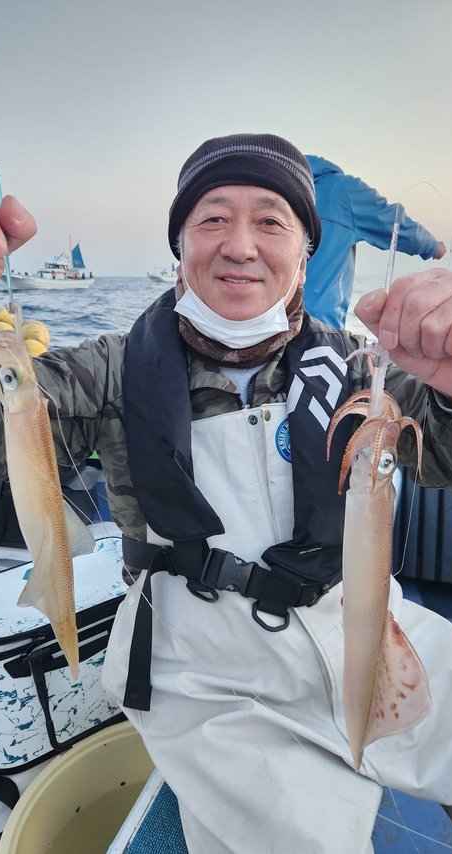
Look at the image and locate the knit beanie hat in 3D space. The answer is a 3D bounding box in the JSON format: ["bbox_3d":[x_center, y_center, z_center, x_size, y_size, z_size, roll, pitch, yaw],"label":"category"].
[{"bbox_3d":[0.025,-0.311,0.768,0.200,0.175,0.235,1,3,0],"label":"knit beanie hat"}]

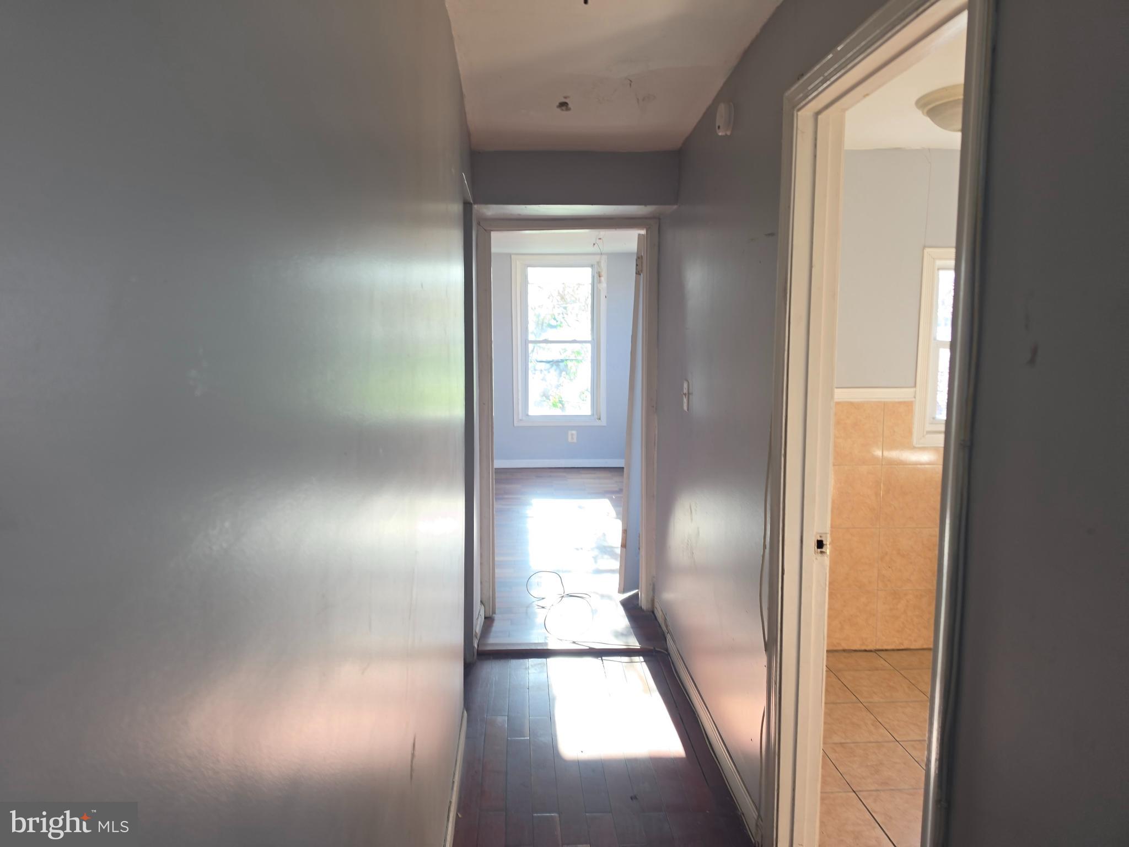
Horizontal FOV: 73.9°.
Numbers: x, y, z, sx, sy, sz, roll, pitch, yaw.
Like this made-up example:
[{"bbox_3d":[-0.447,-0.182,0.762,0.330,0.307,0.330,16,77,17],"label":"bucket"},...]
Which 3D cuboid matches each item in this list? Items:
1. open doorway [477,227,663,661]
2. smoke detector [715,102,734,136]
[{"bbox_3d":[0.026,-0.009,4.027,0.935,2.107,0.130,0,7,-3],"label":"open doorway"},{"bbox_3d":[0.551,-1.046,2.579,0.035,0.105,0.105,0,7,-3],"label":"smoke detector"}]

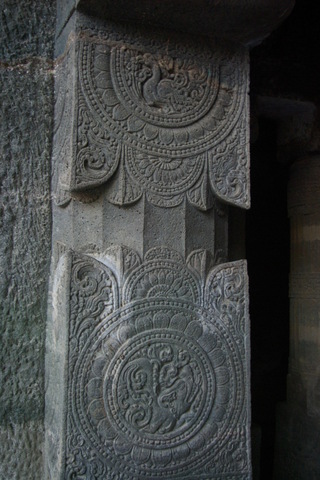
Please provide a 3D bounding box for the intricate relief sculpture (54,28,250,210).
[{"bbox_3d":[-0.043,-0.460,2.384,0.750,0.687,0.510,3,-6,-16],"label":"intricate relief sculpture"}]

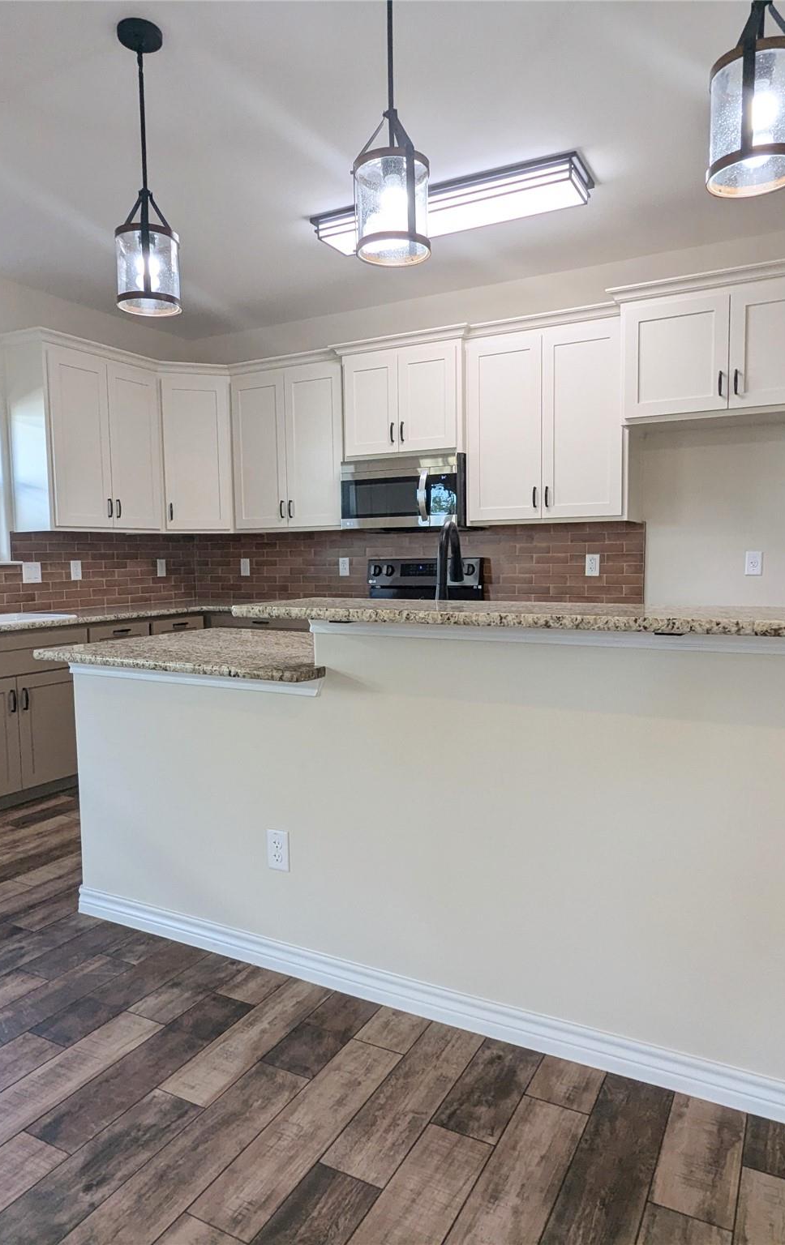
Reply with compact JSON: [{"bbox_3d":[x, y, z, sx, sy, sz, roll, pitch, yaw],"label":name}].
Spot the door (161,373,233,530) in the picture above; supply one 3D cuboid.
[{"bbox_3d":[-1.262,-1.087,4.968,0.420,0.967,0.030,-2,5,-18],"label":"door"}]

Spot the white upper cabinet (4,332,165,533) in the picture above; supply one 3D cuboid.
[{"bbox_3d":[-1.795,-1.060,4.578,0.345,1.053,0.870,2,6,28],"label":"white upper cabinet"}]

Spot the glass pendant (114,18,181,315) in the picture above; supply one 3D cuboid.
[{"bbox_3d":[-0.733,-1.330,2.268,0.190,0.770,0.190,2,6,28],"label":"glass pendant"}]

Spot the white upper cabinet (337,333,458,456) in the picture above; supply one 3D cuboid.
[{"bbox_3d":[0.120,-1.256,4.411,0.765,0.643,0.364,2,6,28],"label":"white upper cabinet"}]

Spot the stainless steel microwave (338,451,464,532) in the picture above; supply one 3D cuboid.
[{"bbox_3d":[0.124,-0.749,4.517,0.755,0.400,0.430,2,6,28],"label":"stainless steel microwave"}]

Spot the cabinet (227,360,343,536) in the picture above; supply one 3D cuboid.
[{"bbox_3d":[-0.583,-1.095,4.924,0.896,1.033,0.335,2,6,28],"label":"cabinet"}]

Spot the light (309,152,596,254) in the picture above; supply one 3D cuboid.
[{"bbox_3d":[0.235,-1.776,3.333,1.200,0.085,0.350,2,6,28],"label":"light"}]

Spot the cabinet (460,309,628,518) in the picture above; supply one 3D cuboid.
[{"bbox_3d":[0.833,-1.033,4.059,0.836,1.025,0.339,2,6,28],"label":"cabinet"}]

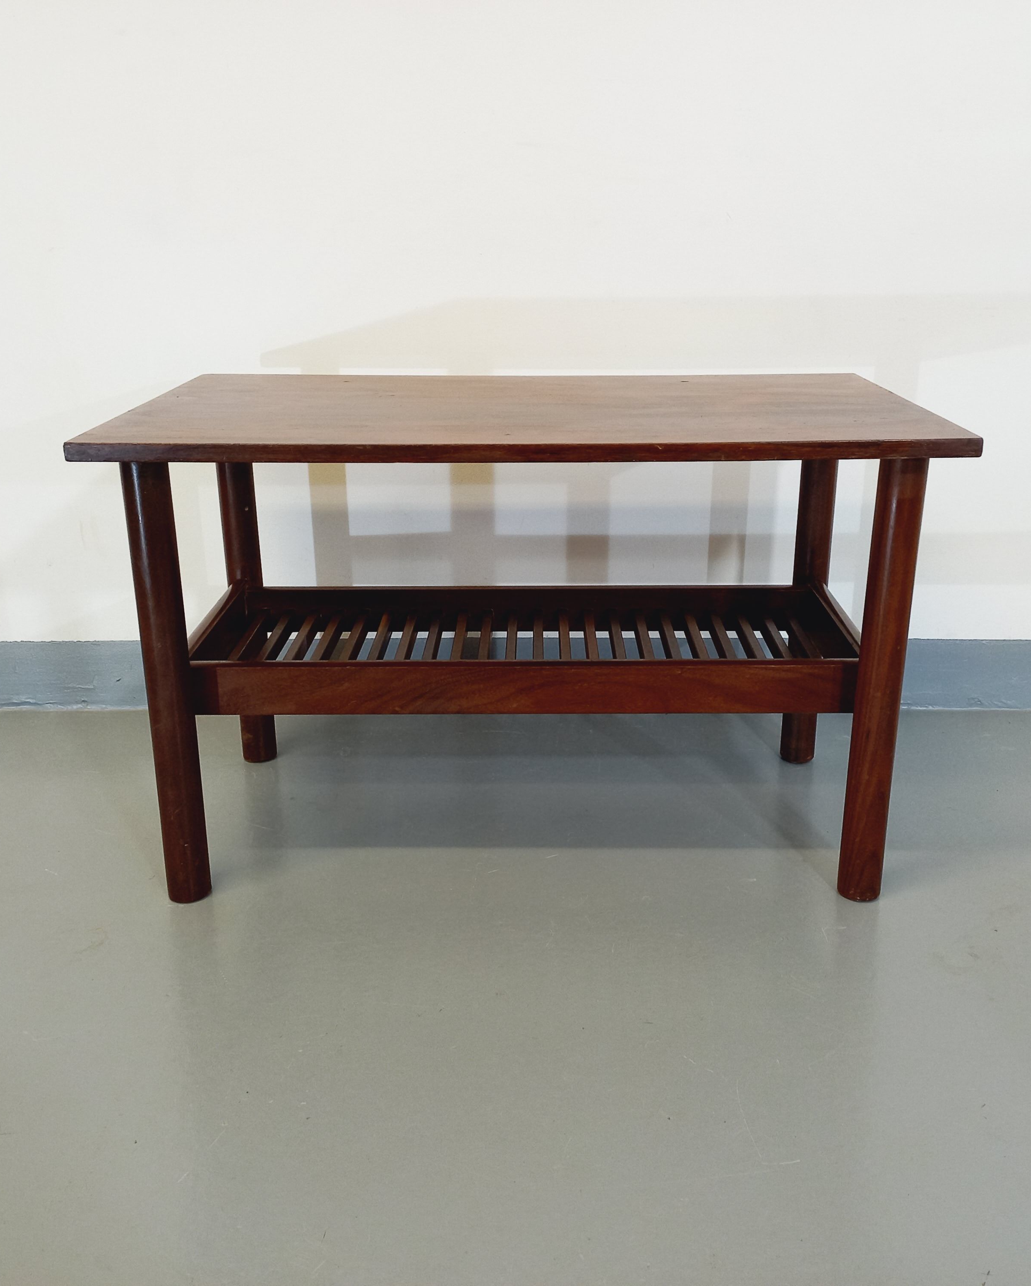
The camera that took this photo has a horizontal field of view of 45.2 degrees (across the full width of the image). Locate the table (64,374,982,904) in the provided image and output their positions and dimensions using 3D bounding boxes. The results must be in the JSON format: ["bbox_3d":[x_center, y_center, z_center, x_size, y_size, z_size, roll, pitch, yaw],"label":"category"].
[{"bbox_3d":[0.011,-0.026,1.355,0.787,0.473,0.454,0,20,1],"label":"table"}]

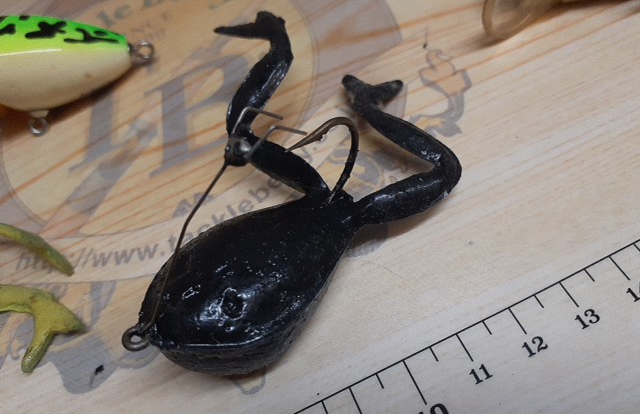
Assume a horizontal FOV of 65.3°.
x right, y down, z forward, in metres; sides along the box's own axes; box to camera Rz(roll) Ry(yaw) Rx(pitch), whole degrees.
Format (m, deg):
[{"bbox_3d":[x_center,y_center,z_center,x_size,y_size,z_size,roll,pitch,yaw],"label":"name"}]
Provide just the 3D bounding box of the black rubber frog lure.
[{"bbox_3d":[-0.016,-0.015,0.095,0.074,0.032,0.074,-35,59,-10],"label":"black rubber frog lure"}]

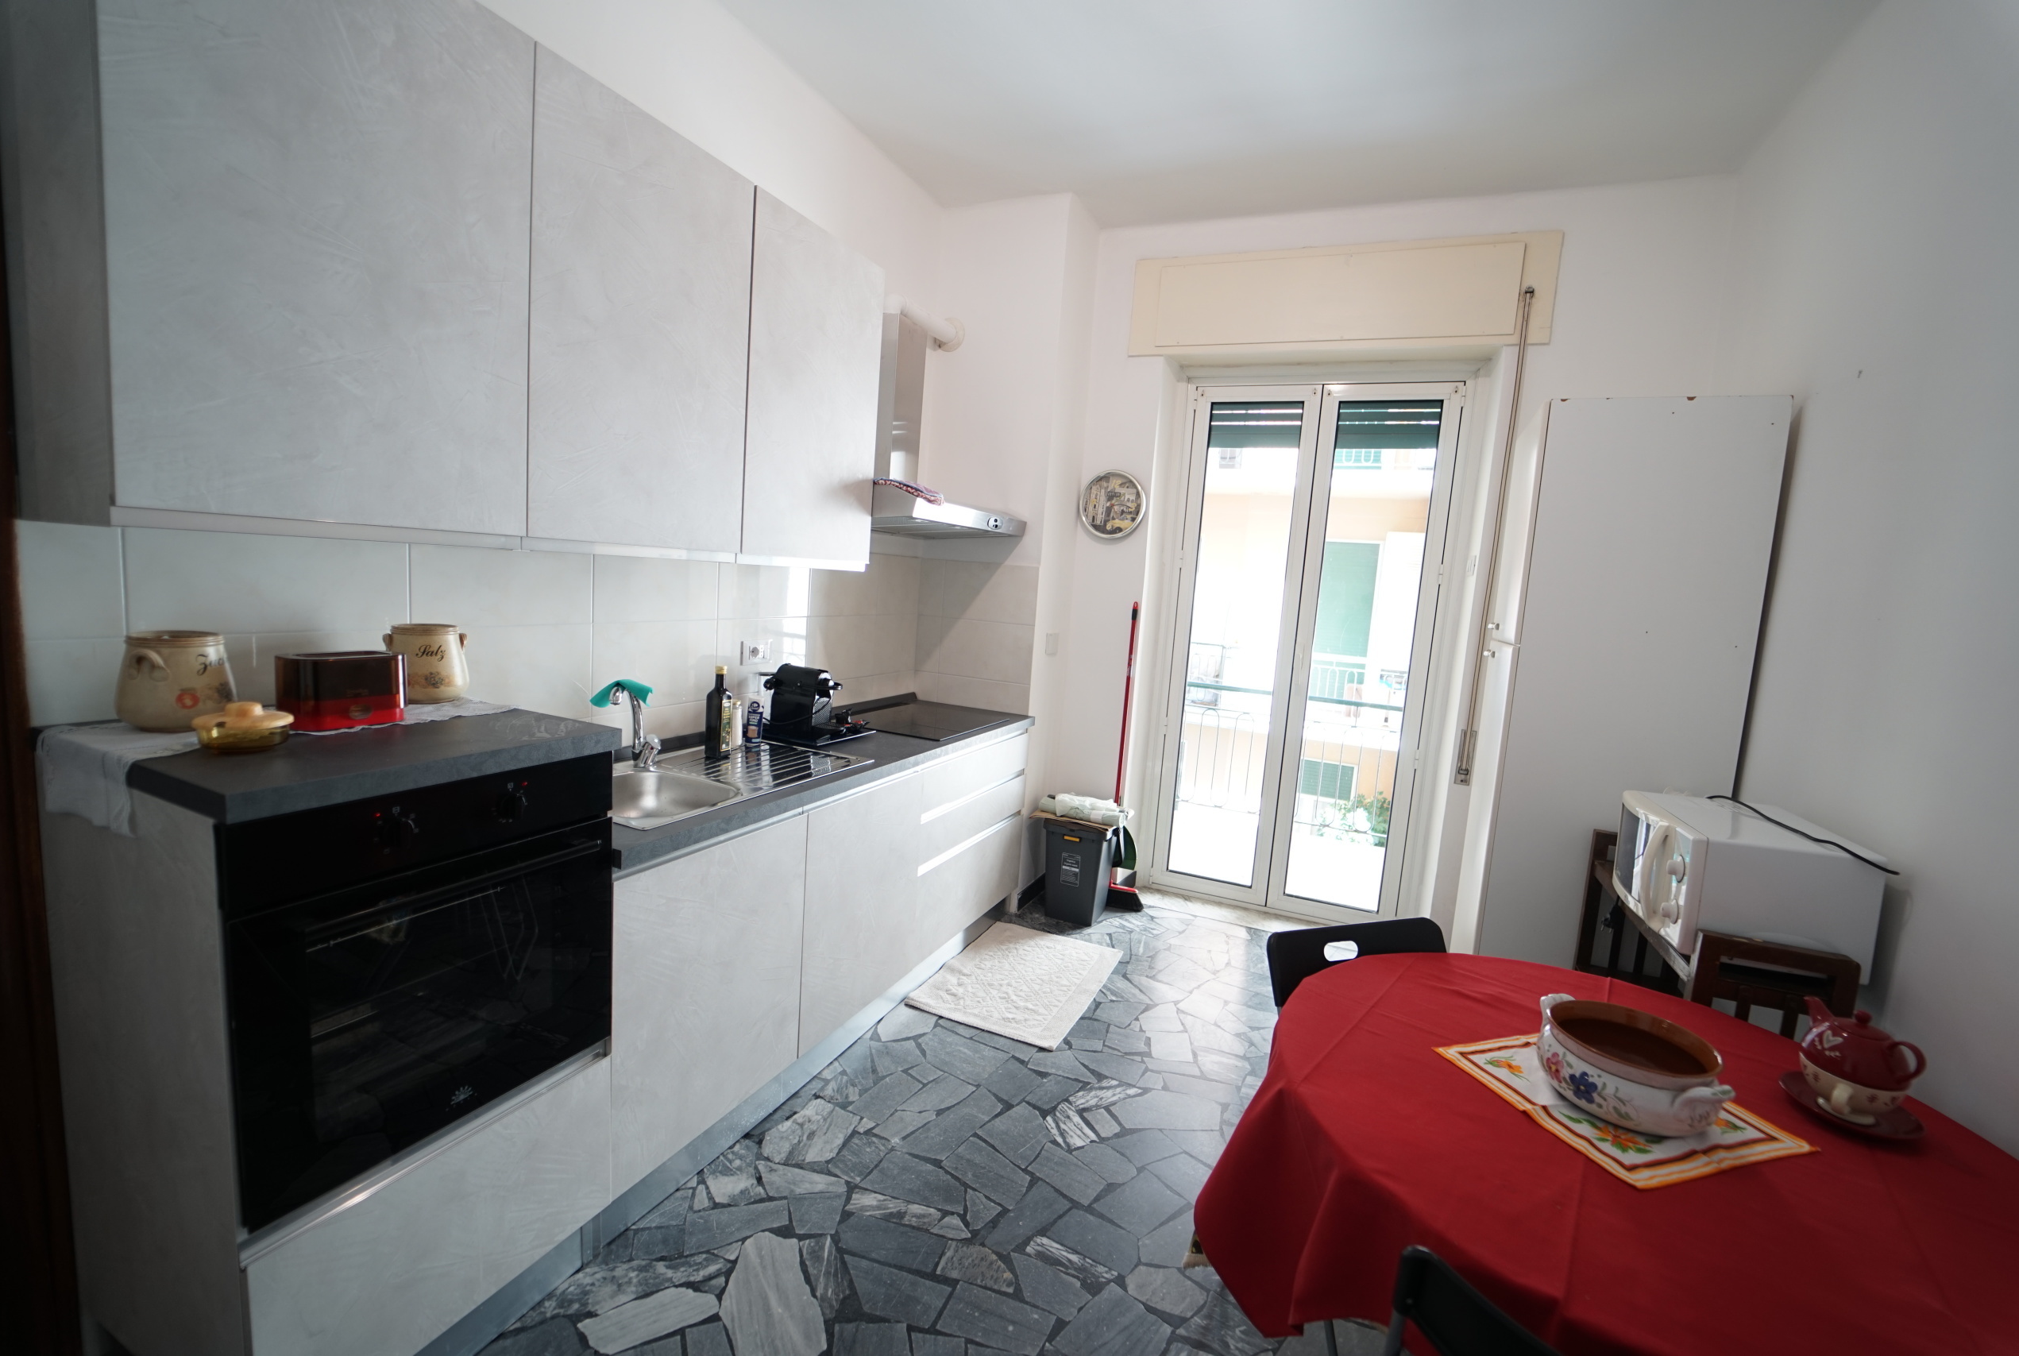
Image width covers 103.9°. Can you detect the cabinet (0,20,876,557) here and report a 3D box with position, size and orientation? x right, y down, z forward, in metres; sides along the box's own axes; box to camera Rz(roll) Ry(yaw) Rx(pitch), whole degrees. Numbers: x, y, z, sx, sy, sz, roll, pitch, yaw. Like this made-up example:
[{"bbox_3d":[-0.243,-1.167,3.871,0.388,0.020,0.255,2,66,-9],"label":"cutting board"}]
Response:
[{"bbox_3d":[-1.002,-0.790,1.927,0.373,0.972,1.787,7,8,25],"label":"cabinet"}]

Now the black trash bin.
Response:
[{"bbox_3d":[0.337,0.856,3.611,0.286,0.459,0.316,7,7,21],"label":"black trash bin"}]

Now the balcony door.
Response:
[{"bbox_3d":[1.307,-0.102,3.653,1.141,2.439,0.080,7,8,19],"label":"balcony door"}]

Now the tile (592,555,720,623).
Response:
[{"bbox_3d":[-1.050,-0.293,2.394,0.012,0.260,0.461,7,8,25],"label":"tile"}]

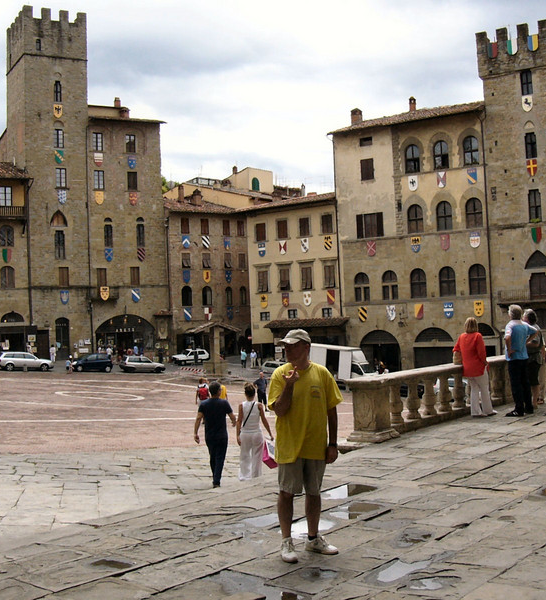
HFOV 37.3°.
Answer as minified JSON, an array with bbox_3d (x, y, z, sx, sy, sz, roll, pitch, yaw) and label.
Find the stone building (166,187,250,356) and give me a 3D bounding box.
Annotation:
[{"bbox_3d":[-9.940,-2.662,93.640,11.000,18.200,10.500,-1,-2,-38],"label":"stone building"}]

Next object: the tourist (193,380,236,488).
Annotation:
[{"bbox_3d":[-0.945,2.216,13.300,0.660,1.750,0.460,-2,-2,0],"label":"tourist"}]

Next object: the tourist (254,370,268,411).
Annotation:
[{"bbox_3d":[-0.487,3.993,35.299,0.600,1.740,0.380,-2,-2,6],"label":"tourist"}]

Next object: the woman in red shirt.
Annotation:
[{"bbox_3d":[3.304,1.093,13.200,0.560,1.630,0.420,-3,-2,8],"label":"woman in red shirt"}]

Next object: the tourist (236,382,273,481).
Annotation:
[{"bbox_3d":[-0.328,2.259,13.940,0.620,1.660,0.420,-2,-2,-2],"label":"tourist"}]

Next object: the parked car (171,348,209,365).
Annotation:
[{"bbox_3d":[-7.648,5.296,75.878,3.400,1.450,1.500,-1,-2,-28],"label":"parked car"}]

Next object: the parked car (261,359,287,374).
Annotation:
[{"bbox_3d":[0.889,5.953,68.500,4.000,1.400,1.660,-3,-3,18],"label":"parked car"}]

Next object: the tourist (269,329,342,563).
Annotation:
[{"bbox_3d":[0.253,1.117,6.370,0.550,1.760,0.430,-2,-2,7],"label":"tourist"}]

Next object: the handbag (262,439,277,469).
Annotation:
[{"bbox_3d":[-0.055,2.620,13.900,0.140,0.400,0.300,-26,-43,18],"label":"handbag"}]

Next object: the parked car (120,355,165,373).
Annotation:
[{"bbox_3d":[-10.890,5.399,67.500,3.720,1.380,1.620,-1,-3,-20],"label":"parked car"}]

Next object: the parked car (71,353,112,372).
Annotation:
[{"bbox_3d":[-15.541,5.402,69.673,3.680,1.510,1.670,-1,-2,-14],"label":"parked car"}]

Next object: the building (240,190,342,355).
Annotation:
[{"bbox_3d":[4.656,-1.422,79.494,10.300,16.600,10.000,-4,-3,33],"label":"building"}]

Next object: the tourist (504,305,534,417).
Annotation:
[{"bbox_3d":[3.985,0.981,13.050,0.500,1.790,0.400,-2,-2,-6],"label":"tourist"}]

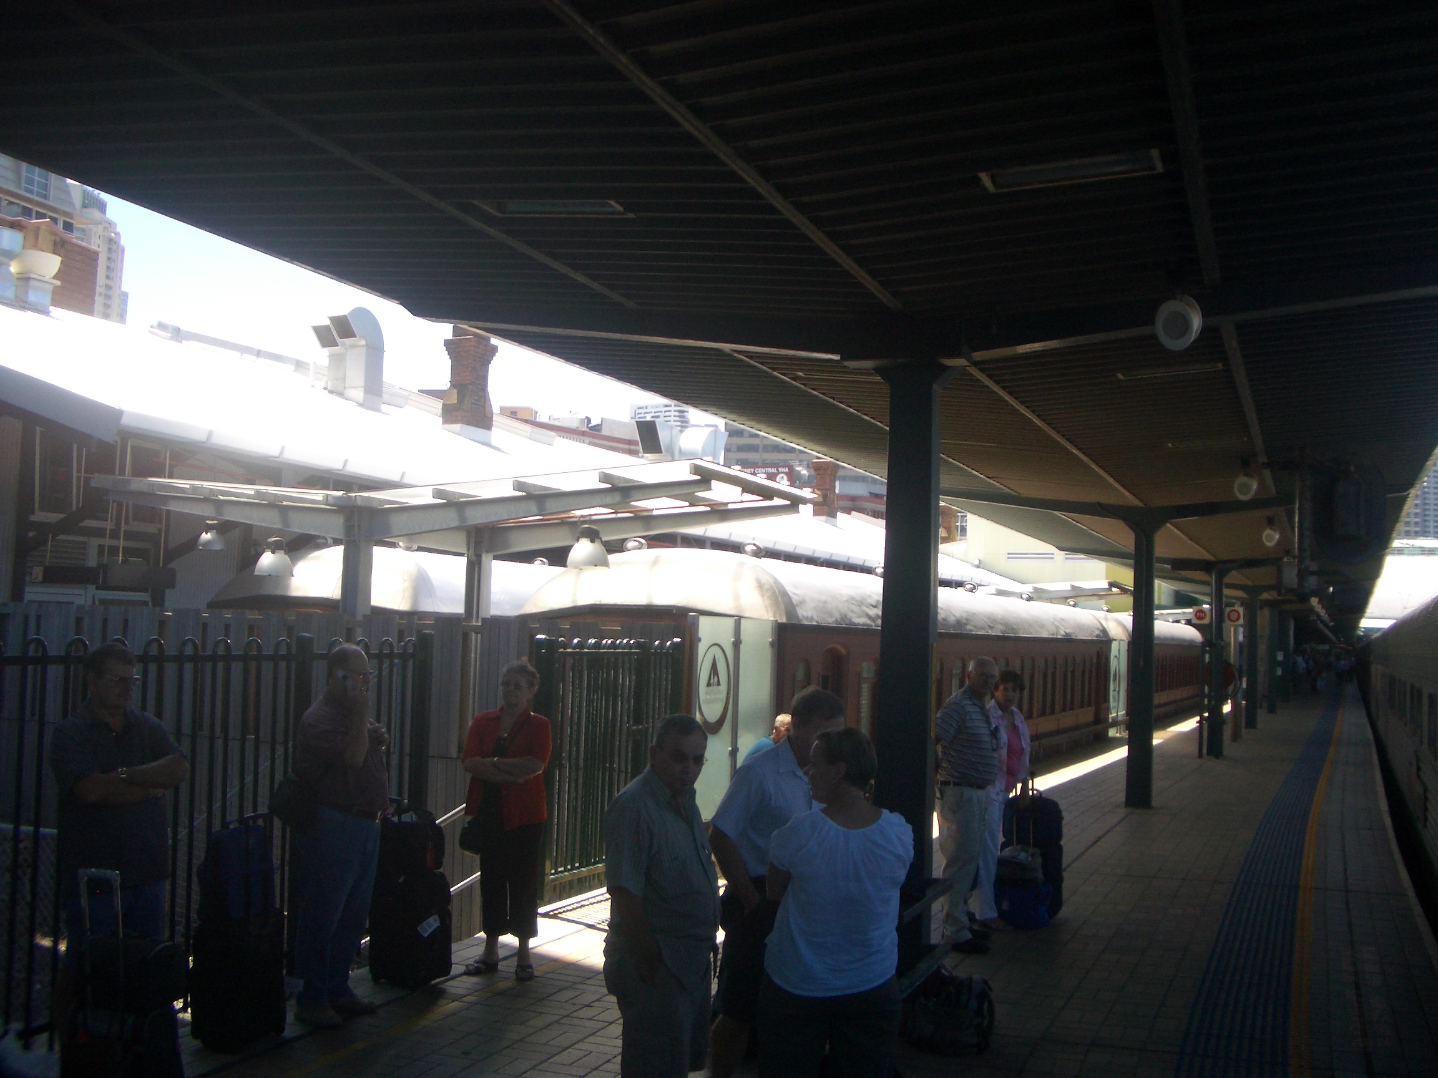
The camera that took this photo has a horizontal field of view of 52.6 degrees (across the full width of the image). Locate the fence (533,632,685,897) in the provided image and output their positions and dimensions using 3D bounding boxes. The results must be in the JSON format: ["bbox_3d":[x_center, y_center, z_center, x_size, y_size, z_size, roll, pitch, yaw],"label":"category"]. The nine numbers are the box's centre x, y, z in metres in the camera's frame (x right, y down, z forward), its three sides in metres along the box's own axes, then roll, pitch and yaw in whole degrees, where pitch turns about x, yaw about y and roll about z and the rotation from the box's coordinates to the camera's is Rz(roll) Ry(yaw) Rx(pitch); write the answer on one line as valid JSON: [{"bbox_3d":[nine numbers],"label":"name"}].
[{"bbox_3d":[-0.729,1.583,10.418,0.110,1.750,2.060,0,-4,24],"label":"fence"}]

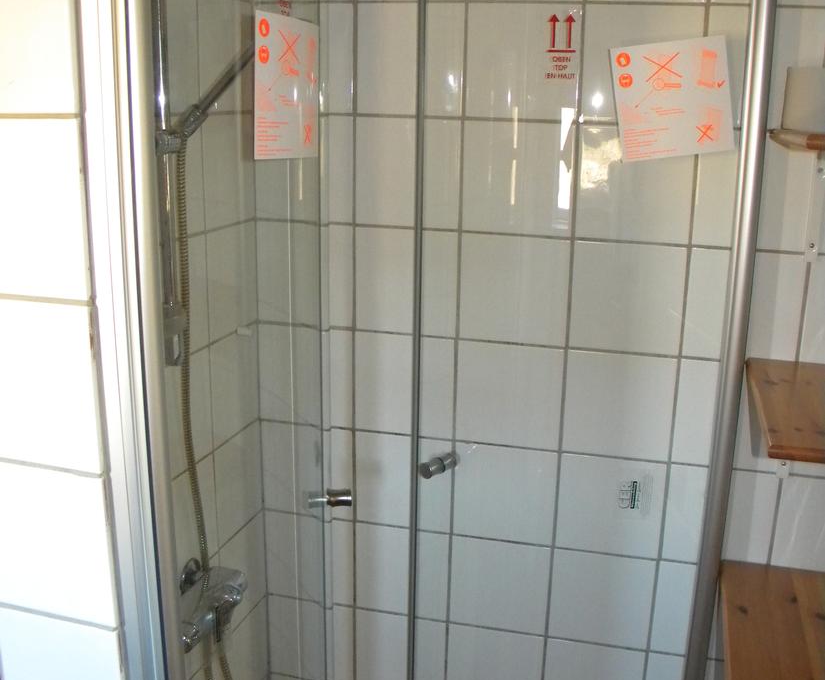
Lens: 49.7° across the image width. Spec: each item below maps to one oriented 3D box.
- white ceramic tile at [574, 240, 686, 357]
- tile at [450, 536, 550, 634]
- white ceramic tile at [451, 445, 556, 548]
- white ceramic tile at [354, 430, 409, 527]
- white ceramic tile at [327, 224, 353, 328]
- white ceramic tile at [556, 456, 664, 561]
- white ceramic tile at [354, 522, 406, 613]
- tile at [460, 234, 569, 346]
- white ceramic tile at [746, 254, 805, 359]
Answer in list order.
[{"bbox_3d":[0.379,-0.074,1.570,0.196,0.196,0.010,5,15,13],"label":"white ceramic tile"},{"bbox_3d":[0.174,0.490,1.781,0.197,0.197,0.012,5,15,13],"label":"tile"},{"bbox_3d":[0.178,0.297,1.730,0.197,0.197,0.012,5,15,13],"label":"white ceramic tile"},{"bbox_3d":[-0.017,0.281,1.769,0.196,0.196,0.010,5,16,13],"label":"white ceramic tile"},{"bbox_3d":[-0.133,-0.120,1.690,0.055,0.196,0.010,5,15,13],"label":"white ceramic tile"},{"bbox_3d":[0.371,0.313,1.680,0.196,0.196,0.010,5,16,13],"label":"white ceramic tile"},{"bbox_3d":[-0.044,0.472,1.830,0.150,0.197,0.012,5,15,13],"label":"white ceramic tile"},{"bbox_3d":[0.184,-0.091,1.619,0.196,0.196,0.010,5,16,13],"label":"tile"},{"bbox_3d":[0.570,-0.059,1.532,0.196,0.196,0.010,5,16,13],"label":"white ceramic tile"}]

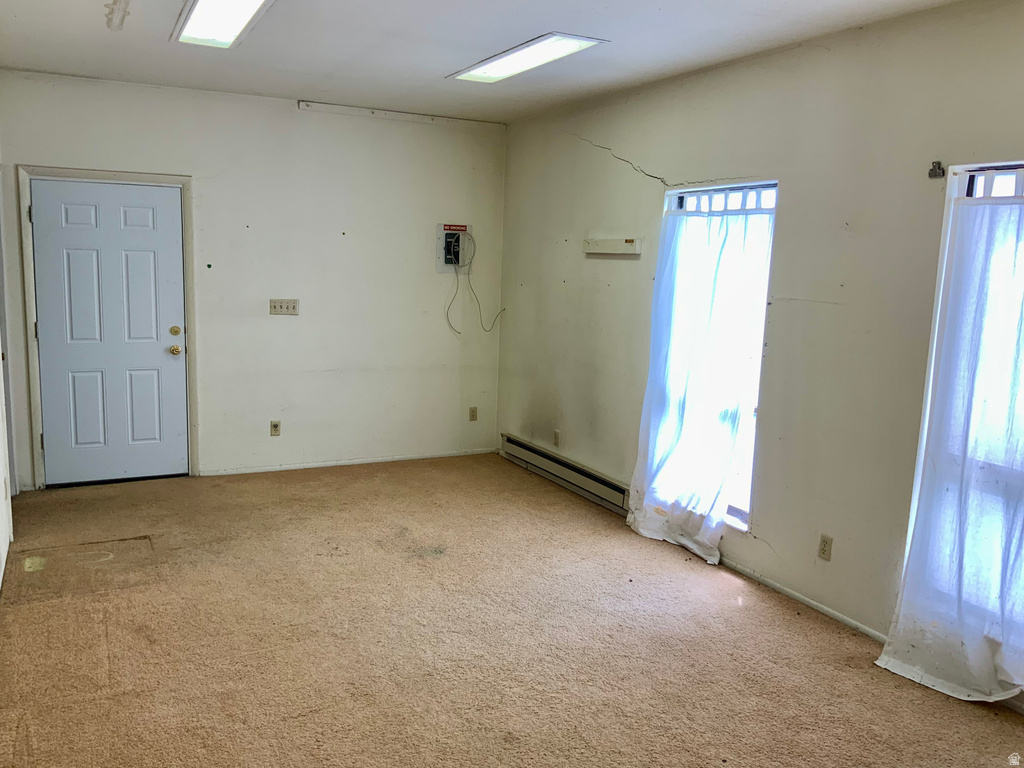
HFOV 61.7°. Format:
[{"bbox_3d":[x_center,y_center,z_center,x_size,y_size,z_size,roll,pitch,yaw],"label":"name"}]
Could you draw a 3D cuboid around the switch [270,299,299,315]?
[{"bbox_3d":[-1.671,-0.562,6.316,0.206,0.115,0.012,-2,10,-25],"label":"switch"}]

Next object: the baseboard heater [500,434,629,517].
[{"bbox_3d":[0.349,0.644,6.322,0.065,0.165,1.800,-3,10,-28],"label":"baseboard heater"}]

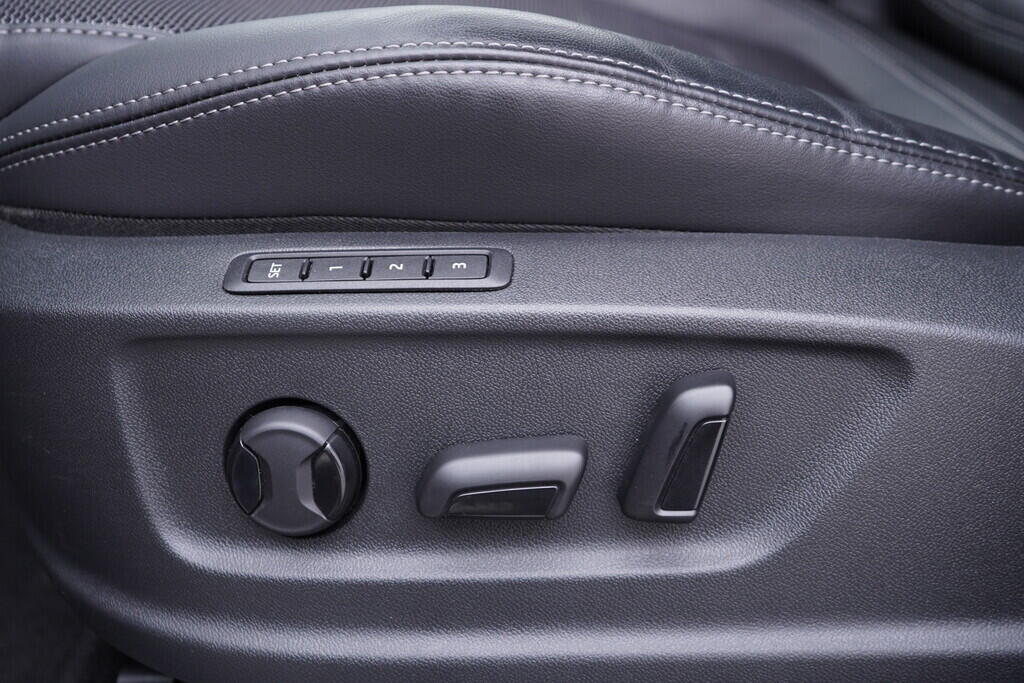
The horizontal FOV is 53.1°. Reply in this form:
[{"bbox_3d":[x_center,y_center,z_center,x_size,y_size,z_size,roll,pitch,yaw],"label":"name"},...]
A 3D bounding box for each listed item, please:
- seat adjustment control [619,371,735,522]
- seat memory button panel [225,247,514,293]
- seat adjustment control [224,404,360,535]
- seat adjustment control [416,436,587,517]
[{"bbox_3d":[0.054,0.036,0.330,0.023,0.057,0.020,21,10,2],"label":"seat adjustment control"},{"bbox_3d":[-0.049,-0.023,0.350,0.100,0.007,0.017,-1,53,9],"label":"seat memory button panel"},{"bbox_3d":[-0.075,0.046,0.347,0.045,0.045,0.016,-1,9,6],"label":"seat adjustment control"},{"bbox_3d":[-0.005,0.046,0.338,0.058,0.024,0.020,-1,9,6],"label":"seat adjustment control"}]

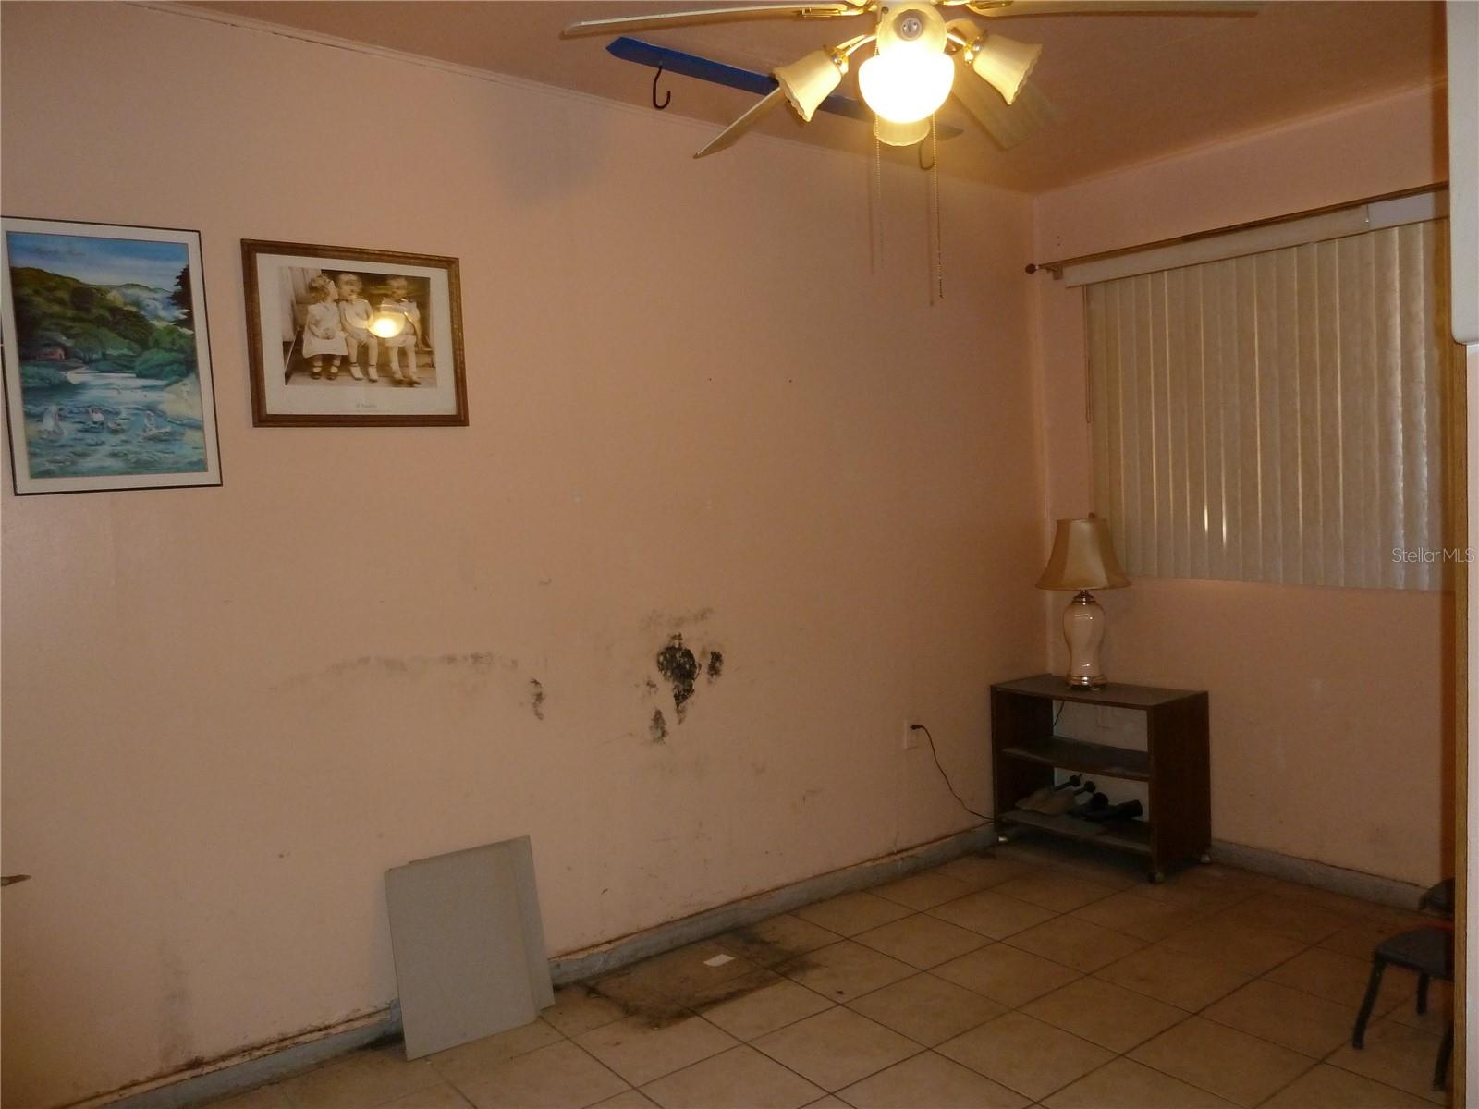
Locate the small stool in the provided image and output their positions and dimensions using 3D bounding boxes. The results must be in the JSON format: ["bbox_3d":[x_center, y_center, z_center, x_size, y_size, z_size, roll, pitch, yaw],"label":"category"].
[{"bbox_3d":[1.578,1.006,2.392,0.335,0.224,0.285,-4,3,-36],"label":"small stool"}]

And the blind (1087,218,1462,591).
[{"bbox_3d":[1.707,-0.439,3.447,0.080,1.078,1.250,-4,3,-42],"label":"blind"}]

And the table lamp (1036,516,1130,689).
[{"bbox_3d":[1.276,0.169,3.946,0.342,0.630,0.342,-4,3,-36],"label":"table lamp"}]

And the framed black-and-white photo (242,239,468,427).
[{"bbox_3d":[-0.918,-0.525,2.598,0.522,0.431,0.030,-4,3,-36],"label":"framed black-and-white photo"}]

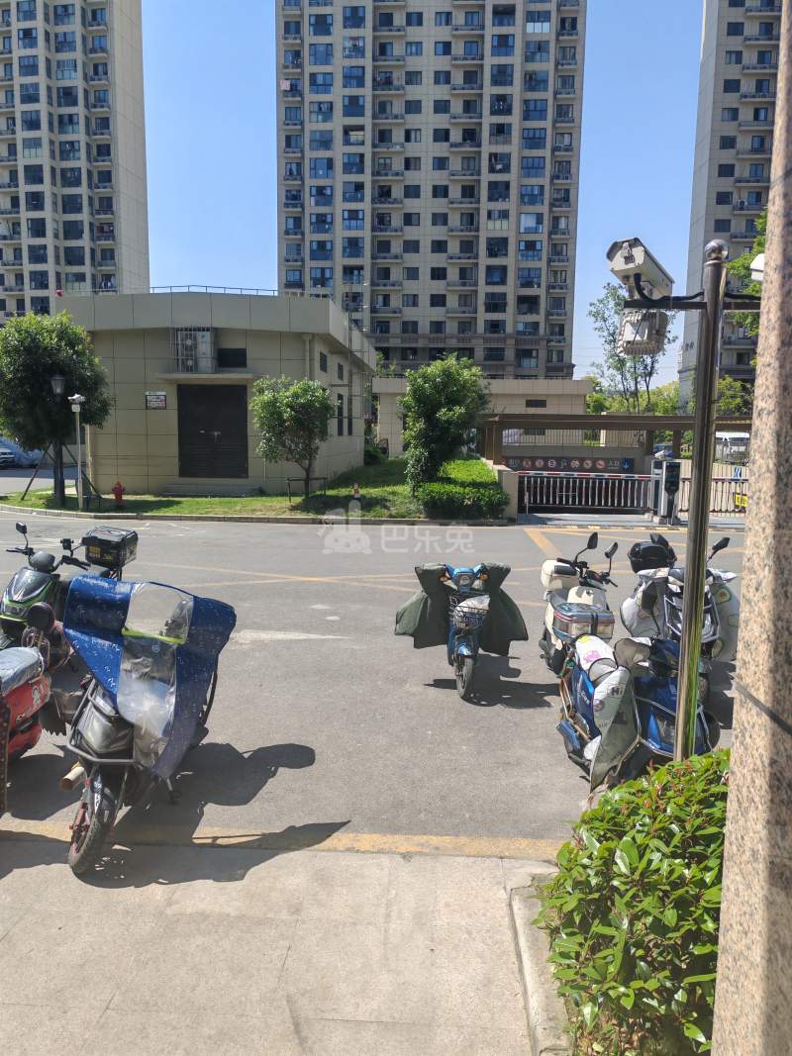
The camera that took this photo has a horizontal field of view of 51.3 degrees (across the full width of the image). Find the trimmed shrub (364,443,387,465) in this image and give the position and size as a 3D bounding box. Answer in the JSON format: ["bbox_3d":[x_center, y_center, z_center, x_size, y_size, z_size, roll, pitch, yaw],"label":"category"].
[{"bbox_3d":[-0.890,-3.301,36.380,1.100,0.950,1.100,1,7,0],"label":"trimmed shrub"}]

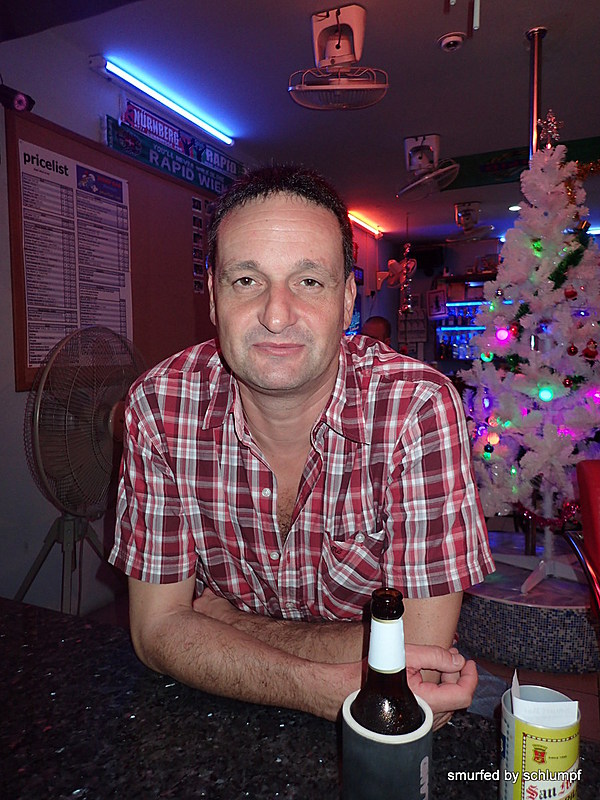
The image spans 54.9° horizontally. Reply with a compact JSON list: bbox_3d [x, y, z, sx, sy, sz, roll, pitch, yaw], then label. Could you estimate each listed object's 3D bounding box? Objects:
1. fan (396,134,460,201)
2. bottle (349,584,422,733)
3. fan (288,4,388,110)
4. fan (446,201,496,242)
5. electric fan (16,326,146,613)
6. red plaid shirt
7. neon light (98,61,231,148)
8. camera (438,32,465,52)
[{"bbox_3d":[0.836,-1.529,3.790,0.450,0.410,0.450,1,4,26],"label":"fan"},{"bbox_3d":[0.072,0.269,0.475,0.062,0.230,0.062,-1,4,0],"label":"bottle"},{"bbox_3d":[0.169,-1.456,2.530,0.450,0.380,0.450,-1,4,0],"label":"fan"},{"bbox_3d":[1.574,-1.644,5.380,0.450,0.390,0.450,1,4,26],"label":"fan"},{"bbox_3d":[-0.774,0.416,2.000,0.620,1.340,0.700,1,4,22],"label":"electric fan"},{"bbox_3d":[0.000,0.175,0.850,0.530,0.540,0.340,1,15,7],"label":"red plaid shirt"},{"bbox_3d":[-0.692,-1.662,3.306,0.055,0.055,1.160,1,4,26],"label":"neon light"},{"bbox_3d":[0.701,-1.633,2.672,0.125,0.060,0.125,0,4,11],"label":"camera"}]

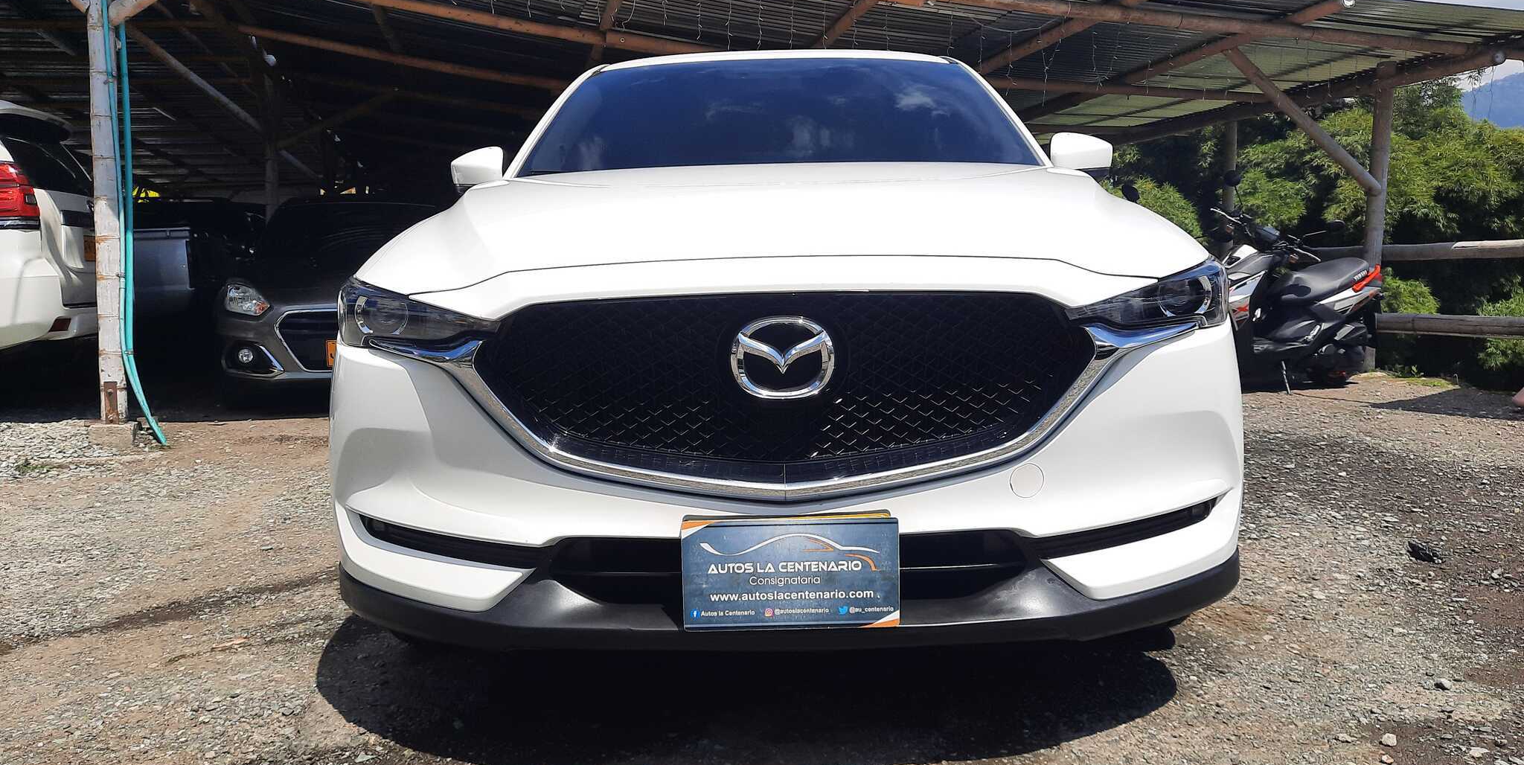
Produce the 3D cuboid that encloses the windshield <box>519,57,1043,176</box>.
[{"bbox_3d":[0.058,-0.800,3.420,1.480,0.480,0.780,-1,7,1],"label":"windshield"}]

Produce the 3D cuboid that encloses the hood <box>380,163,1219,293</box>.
[{"bbox_3d":[0.040,-0.378,2.540,1.620,0.290,1.200,-1,7,1],"label":"hood"}]

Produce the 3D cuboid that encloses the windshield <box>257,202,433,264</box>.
[{"bbox_3d":[-2.770,-1.035,7.560,1.320,0.450,0.620,-3,7,-18],"label":"windshield"}]

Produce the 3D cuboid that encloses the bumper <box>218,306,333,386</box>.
[{"bbox_3d":[-2.460,-0.240,6.620,1.600,0.500,0.450,-3,7,-18],"label":"bumper"}]

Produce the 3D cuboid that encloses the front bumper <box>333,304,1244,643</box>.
[{"bbox_3d":[0.040,0.135,2.000,1.800,0.580,0.500,-1,7,1],"label":"front bumper"}]

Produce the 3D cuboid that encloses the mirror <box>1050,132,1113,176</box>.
[{"bbox_3d":[1.030,-0.738,3.550,0.220,0.150,0.160,-1,7,1],"label":"mirror"}]

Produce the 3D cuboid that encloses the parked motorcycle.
[{"bbox_3d":[2.890,-0.550,6.750,1.850,1.150,0.740,-2,7,-8],"label":"parked motorcycle"}]

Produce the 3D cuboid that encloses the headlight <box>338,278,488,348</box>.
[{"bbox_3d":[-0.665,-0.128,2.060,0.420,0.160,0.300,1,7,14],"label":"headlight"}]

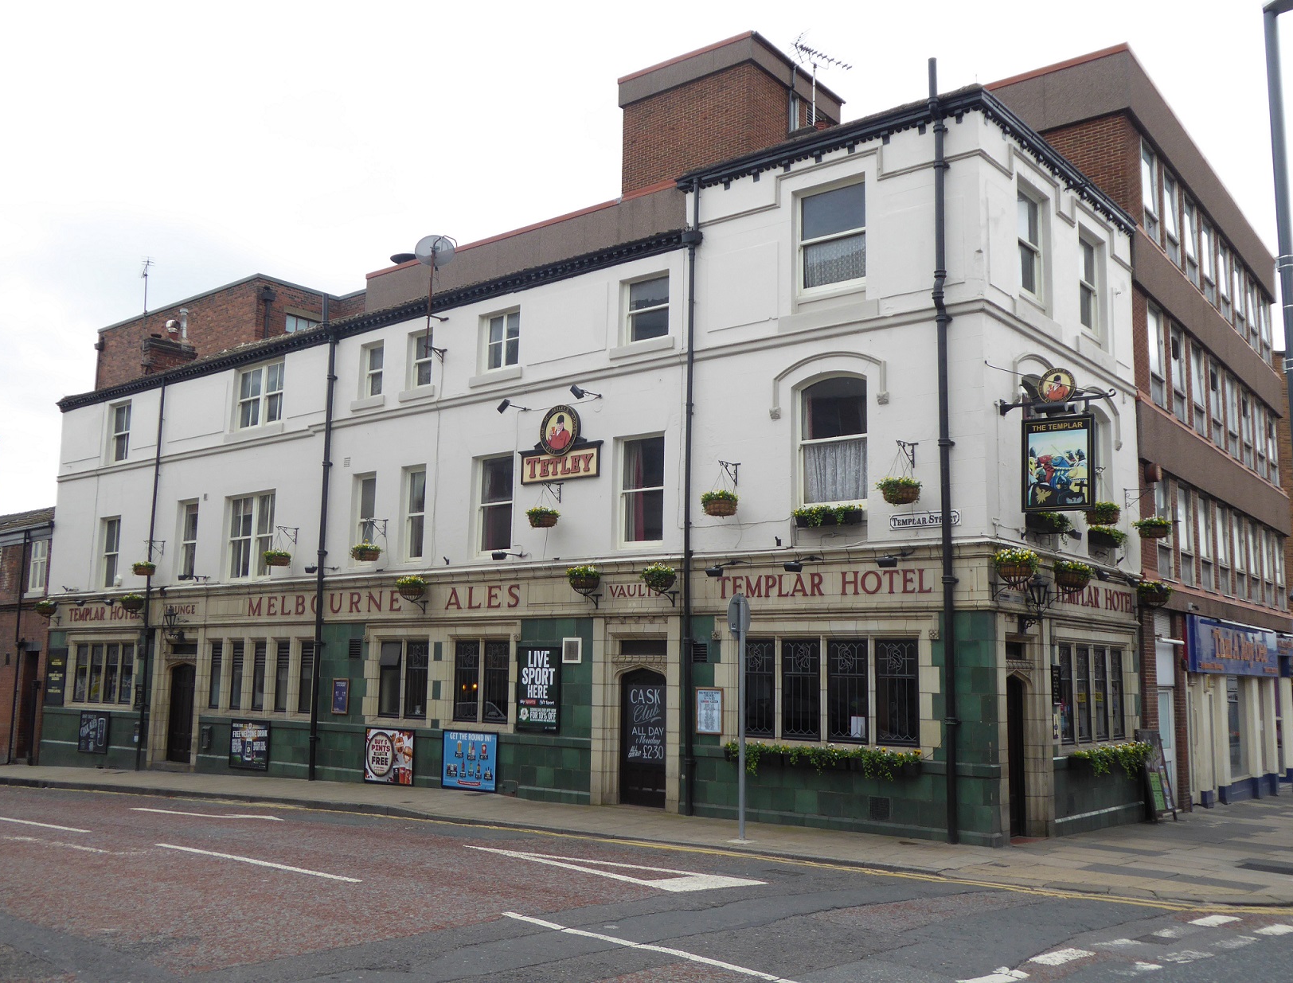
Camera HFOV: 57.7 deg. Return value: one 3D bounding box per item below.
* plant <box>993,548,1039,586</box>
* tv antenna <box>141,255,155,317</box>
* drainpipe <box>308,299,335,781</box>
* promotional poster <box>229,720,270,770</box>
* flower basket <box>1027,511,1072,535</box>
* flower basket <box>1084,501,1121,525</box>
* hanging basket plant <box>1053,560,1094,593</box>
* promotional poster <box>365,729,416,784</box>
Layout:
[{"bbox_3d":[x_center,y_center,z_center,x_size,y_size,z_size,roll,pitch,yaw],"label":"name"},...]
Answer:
[{"bbox_3d":[4.498,0.916,14.282,0.550,0.450,0.550,-6,-11,40],"label":"plant"},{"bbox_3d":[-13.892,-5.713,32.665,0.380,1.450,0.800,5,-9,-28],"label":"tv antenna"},{"bbox_3d":[-6.568,0.822,23.702,0.200,9.820,0.380,-6,-10,40],"label":"drainpipe"},{"bbox_3d":[-7.934,5.071,23.474,1.310,0.945,0.040,-6,-11,38],"label":"promotional poster"},{"bbox_3d":[5.354,0.383,15.780,0.270,0.290,1.120,-6,-11,40],"label":"flower basket"},{"bbox_3d":[6.524,0.316,16.790,0.492,0.338,0.492,-5,-10,39],"label":"flower basket"},{"bbox_3d":[5.905,1.174,16.214,0.549,0.446,0.549,-6,-11,40],"label":"hanging basket plant"},{"bbox_3d":[-4.666,4.837,21.394,1.354,0.978,0.050,-6,-11,38],"label":"promotional poster"}]

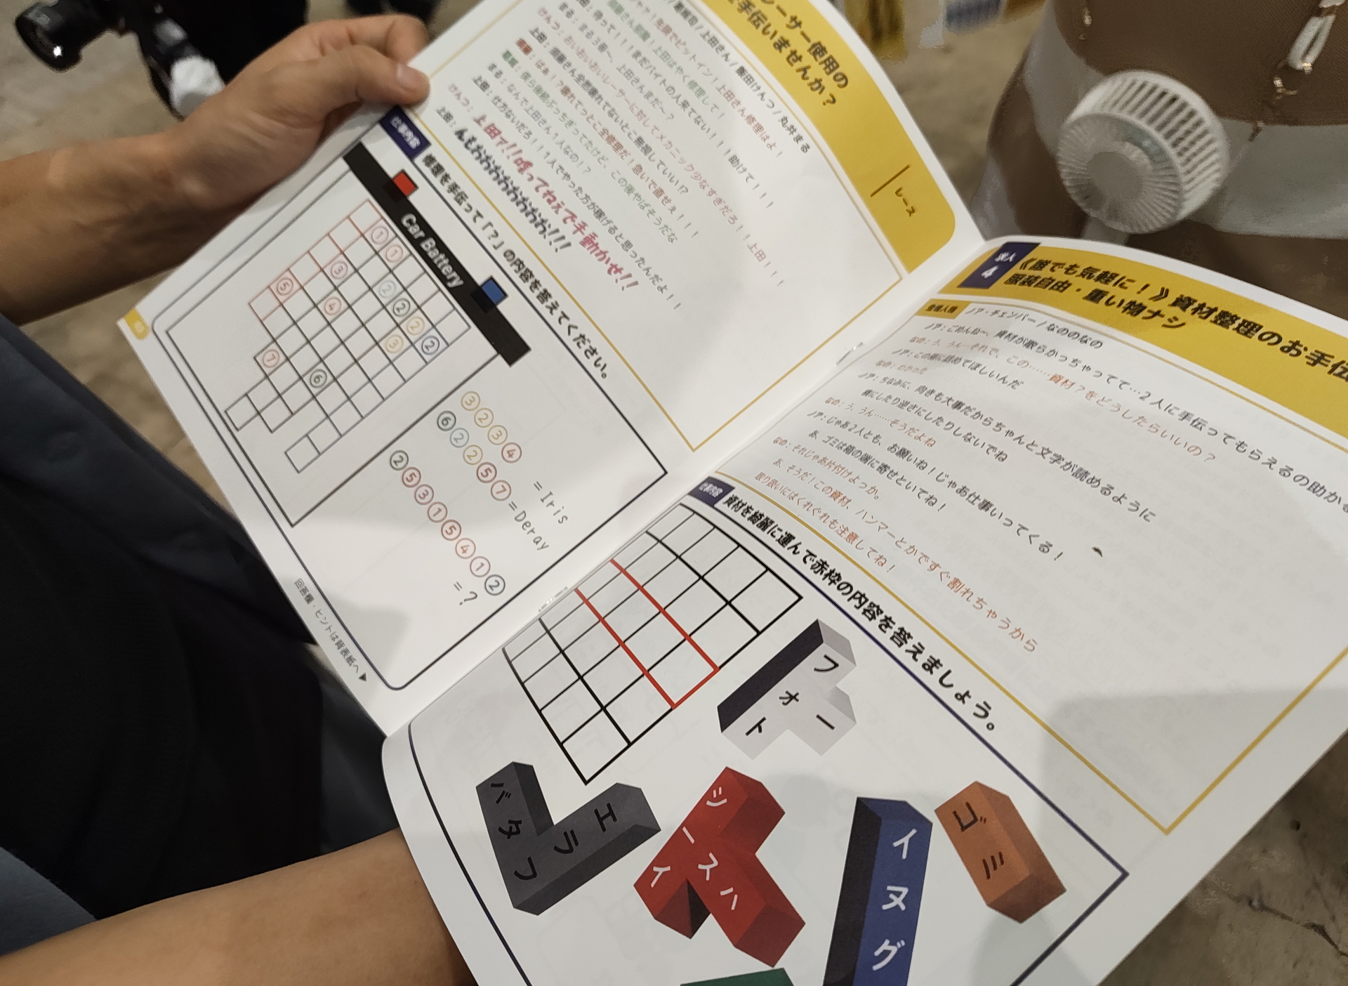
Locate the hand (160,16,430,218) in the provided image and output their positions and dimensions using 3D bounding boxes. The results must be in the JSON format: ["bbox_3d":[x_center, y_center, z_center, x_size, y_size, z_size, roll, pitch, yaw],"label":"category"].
[{"bbox_3d":[-0.156,-0.159,0.395,0.142,0.085,0.078,-28,73,3],"label":"hand"}]

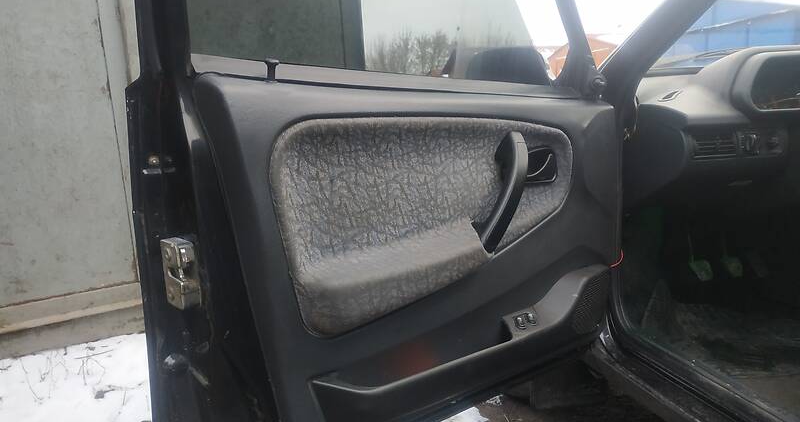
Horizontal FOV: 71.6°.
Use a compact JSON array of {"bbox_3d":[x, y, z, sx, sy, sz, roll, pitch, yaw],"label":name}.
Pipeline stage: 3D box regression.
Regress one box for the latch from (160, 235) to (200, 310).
[{"bbox_3d":[-0.309,0.088,0.780,0.025,0.089,0.057,-12,13,-42],"label":"latch"}]

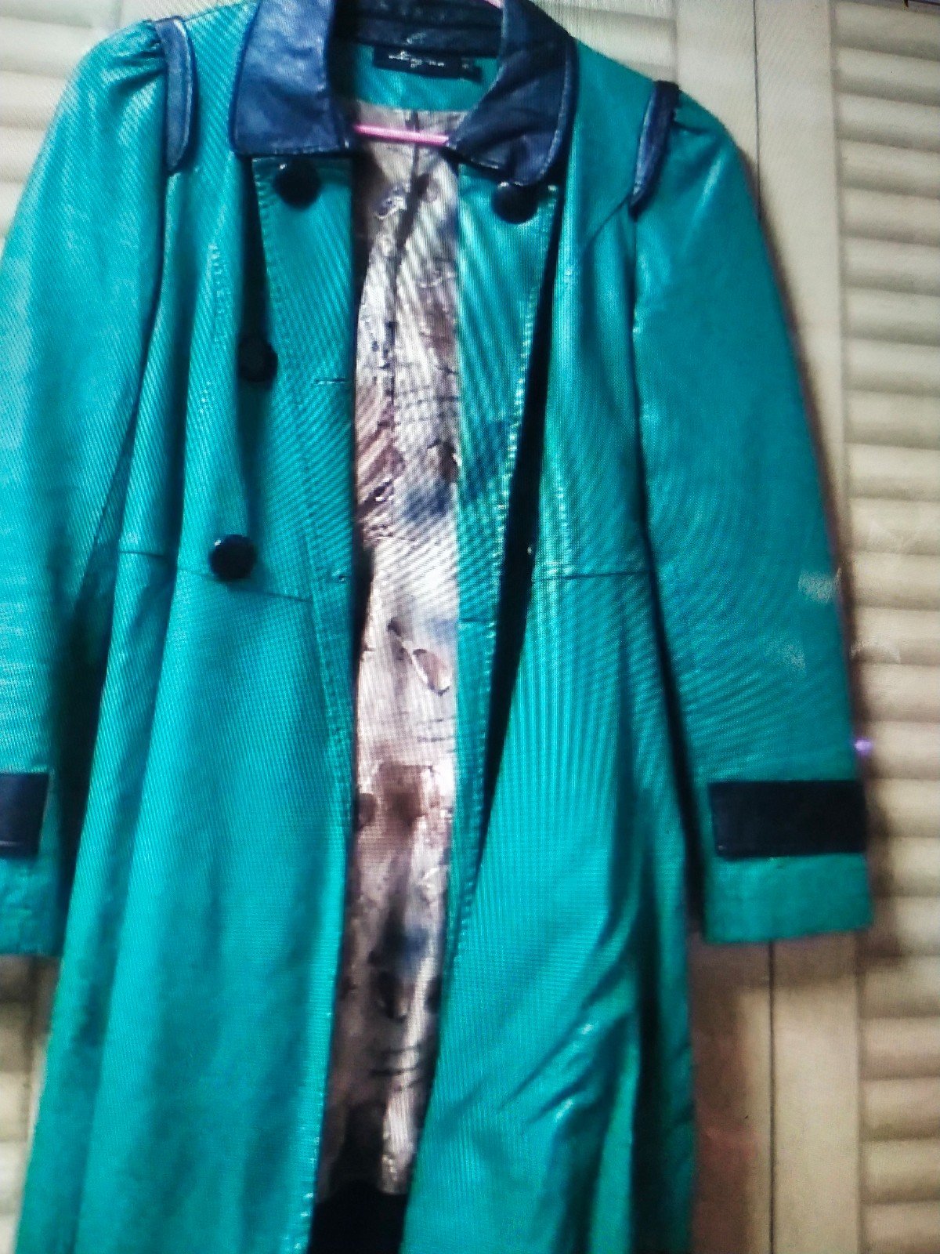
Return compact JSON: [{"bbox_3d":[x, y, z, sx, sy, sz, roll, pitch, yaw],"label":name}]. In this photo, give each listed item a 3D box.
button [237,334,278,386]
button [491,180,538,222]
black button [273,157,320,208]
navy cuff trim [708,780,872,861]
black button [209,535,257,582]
[{"bbox_3d":[-0.156,-0.194,0.790,0.033,0.033,0.011,2,-7,-3],"label":"button"},{"bbox_3d":[0.034,-0.318,0.810,0.034,0.034,0.011,3,-8,-7],"label":"button"},{"bbox_3d":[-0.126,-0.324,0.795,0.034,0.034,0.011,3,-8,-7],"label":"black button"},{"bbox_3d":[0.234,0.142,0.800,0.116,0.054,0.030,-1,-7,-7],"label":"navy cuff trim"},{"bbox_3d":[-0.167,-0.048,0.767,0.033,0.033,0.011,3,-8,-7],"label":"black button"}]

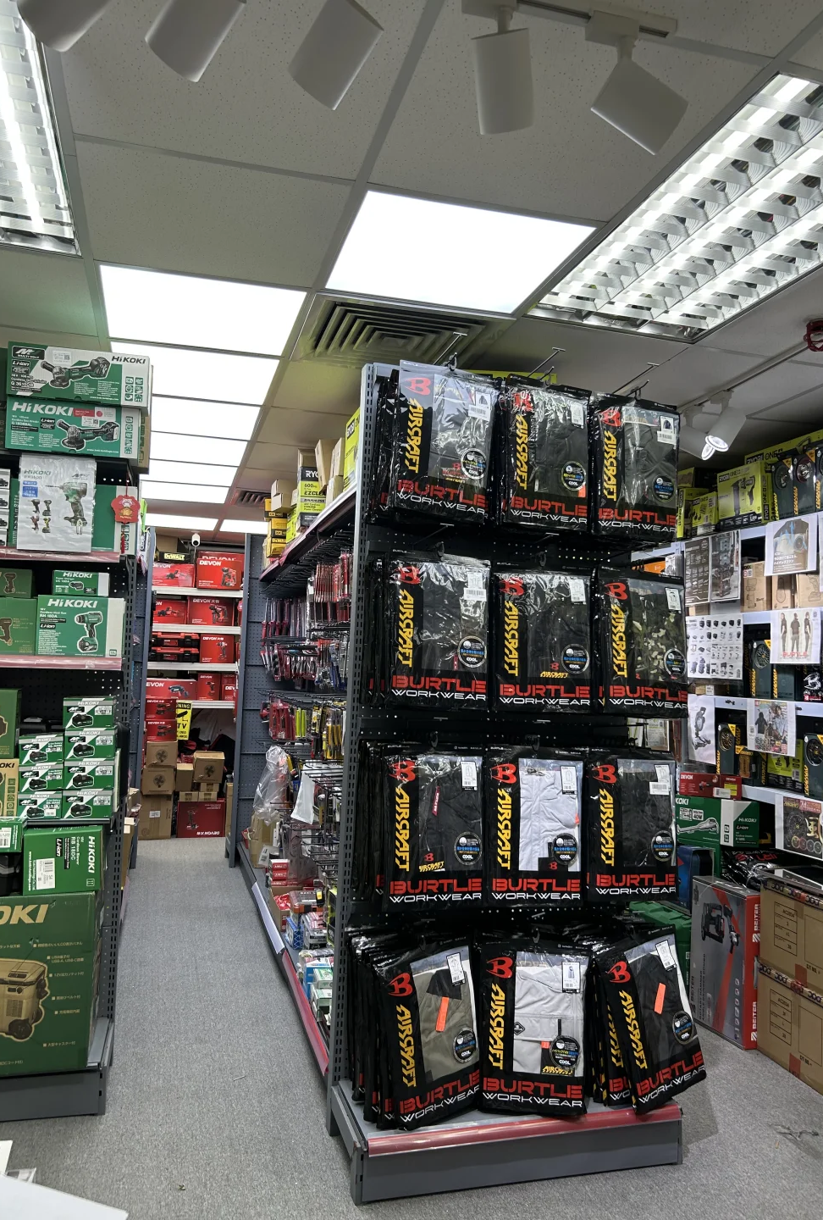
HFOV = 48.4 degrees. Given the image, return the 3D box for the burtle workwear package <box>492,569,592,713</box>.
[{"bbox_3d":[0.371,0.075,2.615,0.283,0.410,0.040,2,-7,-5],"label":"burtle workwear package"}]

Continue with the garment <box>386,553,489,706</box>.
[{"bbox_3d":[0.069,0.053,2.507,0.283,0.410,0.040,3,-9,-10],"label":"garment"}]

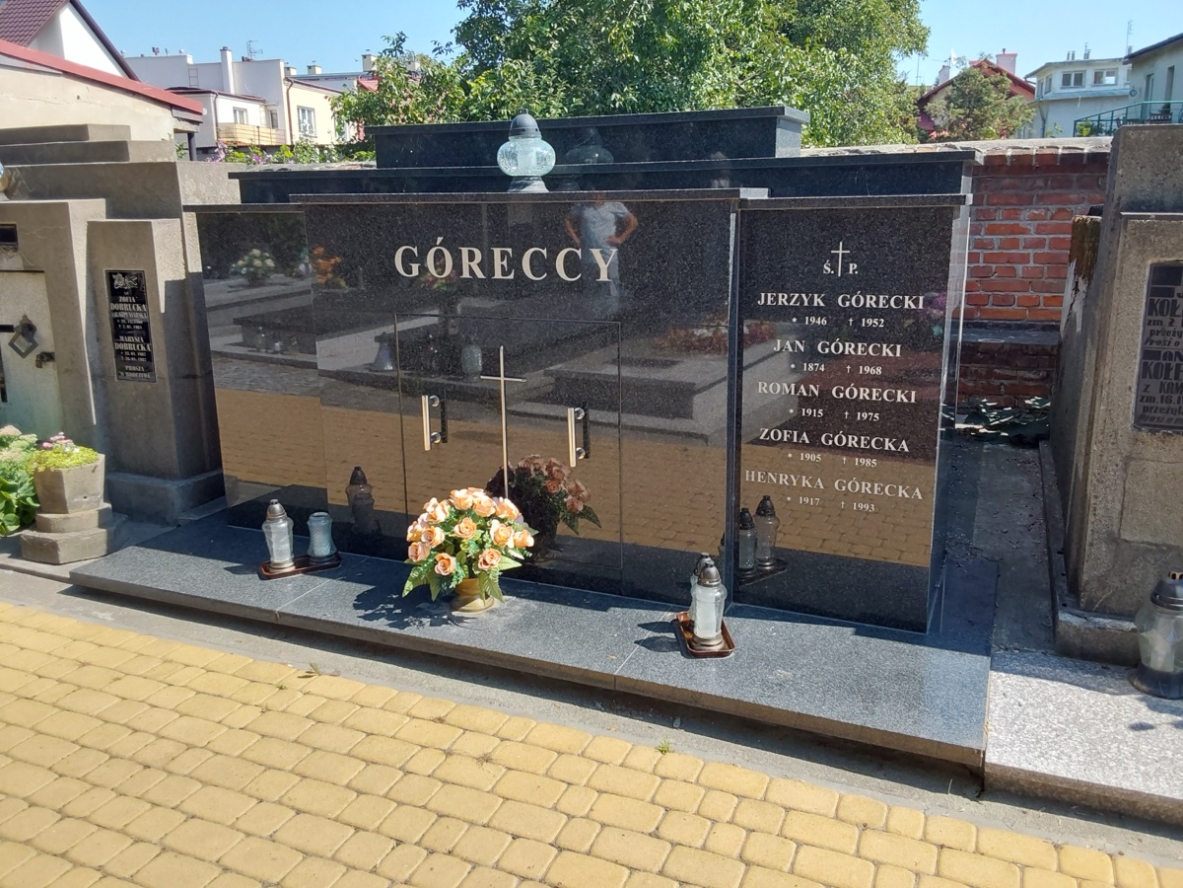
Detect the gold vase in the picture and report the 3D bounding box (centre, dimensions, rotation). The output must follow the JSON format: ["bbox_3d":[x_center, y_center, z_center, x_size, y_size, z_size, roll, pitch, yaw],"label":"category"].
[{"bbox_3d":[-0.409,0.489,3.277,0.146,0.110,0.146,5,15,23],"label":"gold vase"}]

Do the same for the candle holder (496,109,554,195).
[{"bbox_3d":[-0.222,-0.996,3.257,0.198,0.272,0.198,-1,14,0],"label":"candle holder"}]

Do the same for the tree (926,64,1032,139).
[{"bbox_3d":[11.340,-8.308,27.714,3.300,5.310,3.200,5,15,23],"label":"tree"}]

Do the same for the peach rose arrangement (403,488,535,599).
[{"bbox_3d":[-0.412,0.322,3.218,0.440,0.380,0.410,-1,14,0],"label":"peach rose arrangement"}]

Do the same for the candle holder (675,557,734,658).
[{"bbox_3d":[0.356,0.469,2.968,0.150,0.280,0.290,-1,14,-3],"label":"candle holder"}]

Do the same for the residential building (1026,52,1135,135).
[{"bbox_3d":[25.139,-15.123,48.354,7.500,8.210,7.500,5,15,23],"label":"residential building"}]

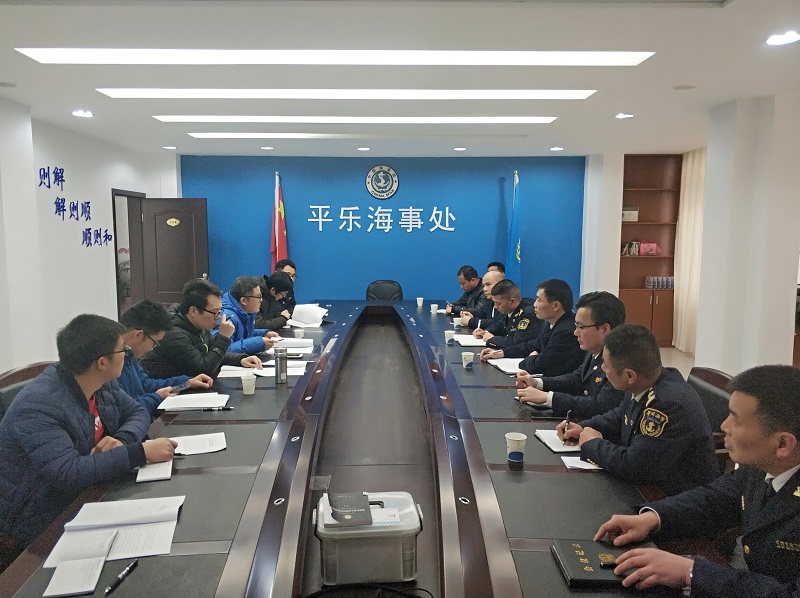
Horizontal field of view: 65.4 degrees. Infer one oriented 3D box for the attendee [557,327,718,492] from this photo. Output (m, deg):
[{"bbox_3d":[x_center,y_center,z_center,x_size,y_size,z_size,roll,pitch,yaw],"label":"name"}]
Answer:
[{"bbox_3d":[0.796,0.700,2.286,0.700,1.240,0.540,0,6,-1],"label":"attendee"}]

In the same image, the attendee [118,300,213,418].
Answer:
[{"bbox_3d":[-1.288,0.629,3.039,0.740,1.240,0.570,-1,6,-7],"label":"attendee"}]

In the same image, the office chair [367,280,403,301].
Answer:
[{"bbox_3d":[-0.189,0.255,7.652,0.580,0.970,0.600,0,6,-1],"label":"office chair"}]

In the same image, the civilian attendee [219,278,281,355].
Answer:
[{"bbox_3d":[-1.126,0.483,4.224,0.720,1.270,0.570,0,6,-4],"label":"civilian attendee"}]

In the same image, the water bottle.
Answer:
[{"bbox_3d":[-0.642,0.355,3.364,0.066,0.200,0.066,0,6,-1],"label":"water bottle"}]

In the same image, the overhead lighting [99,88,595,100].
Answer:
[{"bbox_3d":[-0.371,-1.533,4.622,3.590,0.060,0.330,0,6,-1],"label":"overhead lighting"}]

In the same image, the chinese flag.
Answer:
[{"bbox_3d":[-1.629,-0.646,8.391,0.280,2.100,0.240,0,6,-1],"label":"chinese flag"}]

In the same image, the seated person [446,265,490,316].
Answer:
[{"bbox_3d":[0.766,0.307,5.909,0.680,1.250,0.560,-1,6,-10],"label":"seated person"}]

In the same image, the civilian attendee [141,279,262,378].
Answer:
[{"bbox_3d":[-1.149,0.542,3.506,0.760,1.310,0.580,0,6,-1],"label":"civilian attendee"}]

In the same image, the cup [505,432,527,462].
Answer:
[{"bbox_3d":[0.415,0.531,2.227,0.075,0.088,0.075,0,6,0],"label":"cup"}]

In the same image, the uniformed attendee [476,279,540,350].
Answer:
[{"bbox_3d":[0.859,0.473,4.500,0.700,1.230,0.570,0,6,-1],"label":"uniformed attendee"}]

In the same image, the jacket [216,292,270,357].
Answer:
[{"bbox_3d":[-1.145,0.270,4.275,0.480,0.640,0.520,0,6,2],"label":"jacket"}]

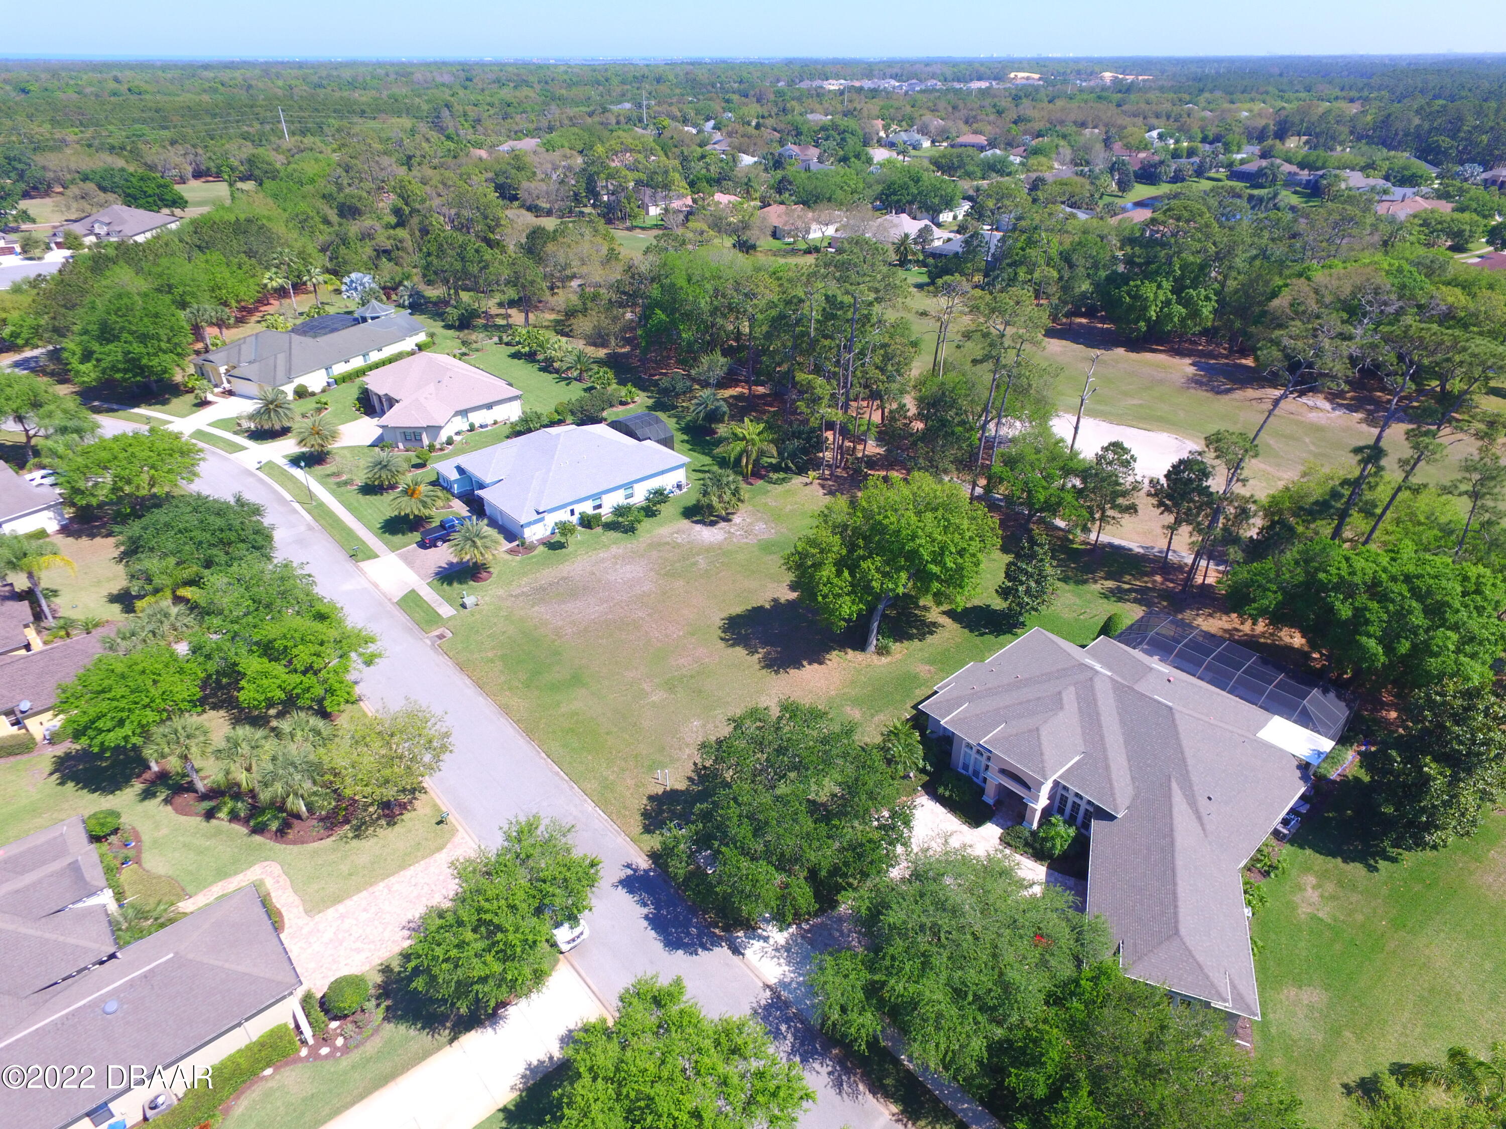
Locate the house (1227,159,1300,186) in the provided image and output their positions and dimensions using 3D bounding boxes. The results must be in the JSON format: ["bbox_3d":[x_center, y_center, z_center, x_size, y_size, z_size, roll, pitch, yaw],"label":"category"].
[{"bbox_3d":[210.000,-160.500,357.000,20.000,6.400,22.000,-3,31,-5],"label":"house"}]

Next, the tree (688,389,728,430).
[{"bbox_3d":[-5.852,-20.178,115.931,5.500,6.100,5.500,-2,30,-3],"label":"tree"}]

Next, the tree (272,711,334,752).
[{"bbox_3d":[-32.200,13.283,62.962,4.100,5.400,4.100,0,30,0],"label":"tree"}]

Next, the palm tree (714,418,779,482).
[{"bbox_3d":[-0.719,-13.853,106.978,7.200,7.700,7.400,0,30,0],"label":"palm tree"}]

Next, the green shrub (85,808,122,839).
[{"bbox_3d":[-44.140,17.630,59.205,2.030,1.720,2.030,0,30,0],"label":"green shrub"}]

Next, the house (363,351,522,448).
[{"bbox_3d":[-46.314,-24.968,123.527,27.654,6.900,19.763,27,40,38],"label":"house"}]

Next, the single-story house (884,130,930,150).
[{"bbox_3d":[83.248,-231.408,474.184,22.000,6.800,19.000,16,34,25],"label":"single-story house"}]

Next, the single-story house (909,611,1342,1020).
[{"bbox_3d":[26.018,12.299,58.870,32.000,7.100,25.600,-26,39,-36],"label":"single-story house"}]

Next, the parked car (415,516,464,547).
[{"bbox_3d":[-32.206,-3.624,92.000,1.900,1.850,5.600,27,40,38],"label":"parked car"}]

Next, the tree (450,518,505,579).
[{"bbox_3d":[-27.451,-1.413,87.241,5.100,6.200,5.100,0,30,0],"label":"tree"}]

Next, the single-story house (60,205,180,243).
[{"bbox_3d":[-178.285,-95.383,243.076,21.664,8.300,28.354,-3,30,-5],"label":"single-story house"}]

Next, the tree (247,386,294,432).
[{"bbox_3d":[-66.298,-21.045,120.434,5.700,6.500,5.700,0,30,0],"label":"tree"}]

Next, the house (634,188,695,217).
[{"bbox_3d":[-28.731,-118.178,281.940,19.000,6.500,19.000,23,37,34],"label":"house"}]

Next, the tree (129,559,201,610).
[{"bbox_3d":[-50.724,2.764,76.186,5.800,6.900,5.800,-22,37,-32],"label":"tree"}]

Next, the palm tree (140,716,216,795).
[{"bbox_3d":[-39.715,13.855,61.095,4.200,6.300,4.200,0,30,0],"label":"palm tree"}]

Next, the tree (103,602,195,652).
[{"bbox_3d":[-48.187,6.535,70.221,6.000,5.800,7.000,27,40,38],"label":"tree"}]

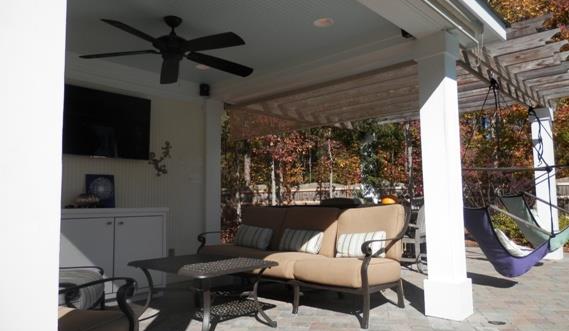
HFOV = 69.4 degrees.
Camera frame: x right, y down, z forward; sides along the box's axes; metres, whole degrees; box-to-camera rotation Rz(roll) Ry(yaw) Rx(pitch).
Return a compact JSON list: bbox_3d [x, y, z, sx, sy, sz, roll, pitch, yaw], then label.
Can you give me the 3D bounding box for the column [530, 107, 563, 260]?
[{"bbox_3d":[4.065,0.296,6.381,0.298,2.262,0.298,-5,-6,41],"label":"column"}]

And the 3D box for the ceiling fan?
[{"bbox_3d":[-0.905,-1.013,3.316,1.464,0.381,1.434,-1,-4,-3],"label":"ceiling fan"}]

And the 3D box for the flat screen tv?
[{"bbox_3d":[-1.900,-0.421,4.181,0.081,0.682,1.182,-5,-6,41],"label":"flat screen tv"}]

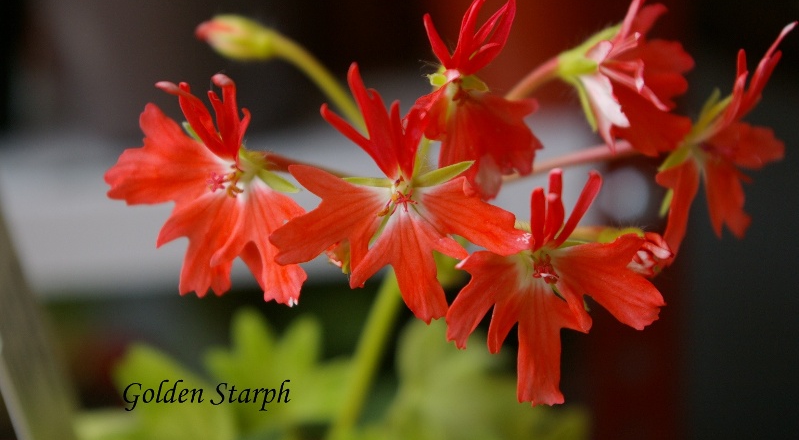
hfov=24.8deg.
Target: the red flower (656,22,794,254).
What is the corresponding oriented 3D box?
[{"bbox_3d":[0.063,-0.016,0.350,0.020,0.041,0.031,14,6,27],"label":"red flower"}]

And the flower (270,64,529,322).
[{"bbox_3d":[0.000,-0.005,0.330,0.046,0.045,0.021,2,6,2],"label":"flower"}]

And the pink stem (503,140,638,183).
[{"bbox_3d":[0.033,-0.011,0.352,0.028,0.003,0.003,-15,0,-5],"label":"pink stem"}]

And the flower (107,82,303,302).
[{"bbox_3d":[-0.036,-0.006,0.335,0.036,0.041,0.019,1,7,36],"label":"flower"}]

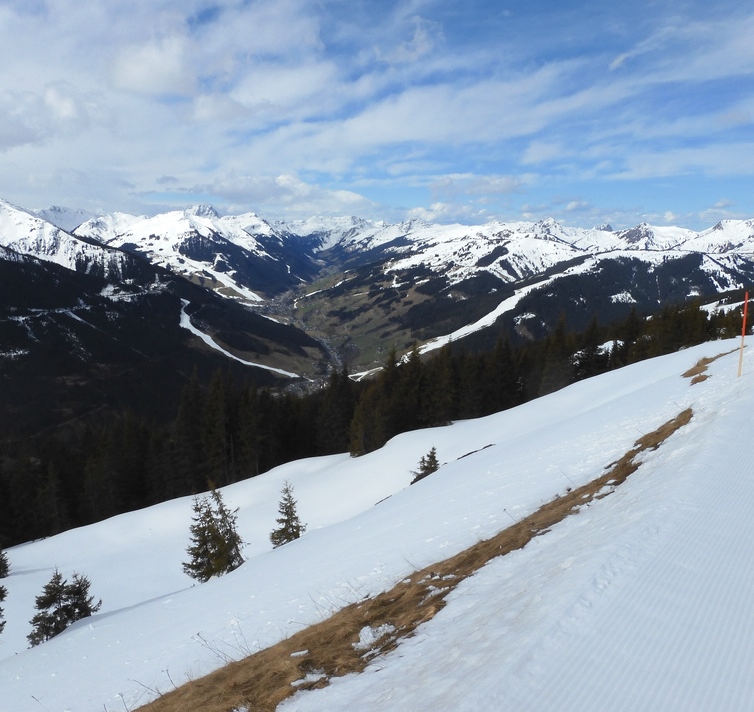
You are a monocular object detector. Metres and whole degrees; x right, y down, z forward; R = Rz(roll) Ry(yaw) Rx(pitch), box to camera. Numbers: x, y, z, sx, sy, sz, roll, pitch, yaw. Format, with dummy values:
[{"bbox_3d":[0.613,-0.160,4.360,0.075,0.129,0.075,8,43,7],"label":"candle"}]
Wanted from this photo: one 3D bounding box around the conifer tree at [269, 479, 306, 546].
[{"bbox_3d":[-2.519,4.479,18.536,1.060,2.047,1.007,-1,10,-8],"label":"conifer tree"}]

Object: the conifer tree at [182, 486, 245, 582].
[{"bbox_3d":[-4.041,4.381,16.276,1.487,2.738,1.264,-3,10,-15],"label":"conifer tree"}]

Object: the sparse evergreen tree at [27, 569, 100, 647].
[{"bbox_3d":[-6.460,5.131,13.568,1.377,1.709,1.101,-5,11,-27],"label":"sparse evergreen tree"}]

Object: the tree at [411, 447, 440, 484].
[{"bbox_3d":[1.834,4.078,24.899,1.131,1.366,0.962,1,10,4],"label":"tree"}]

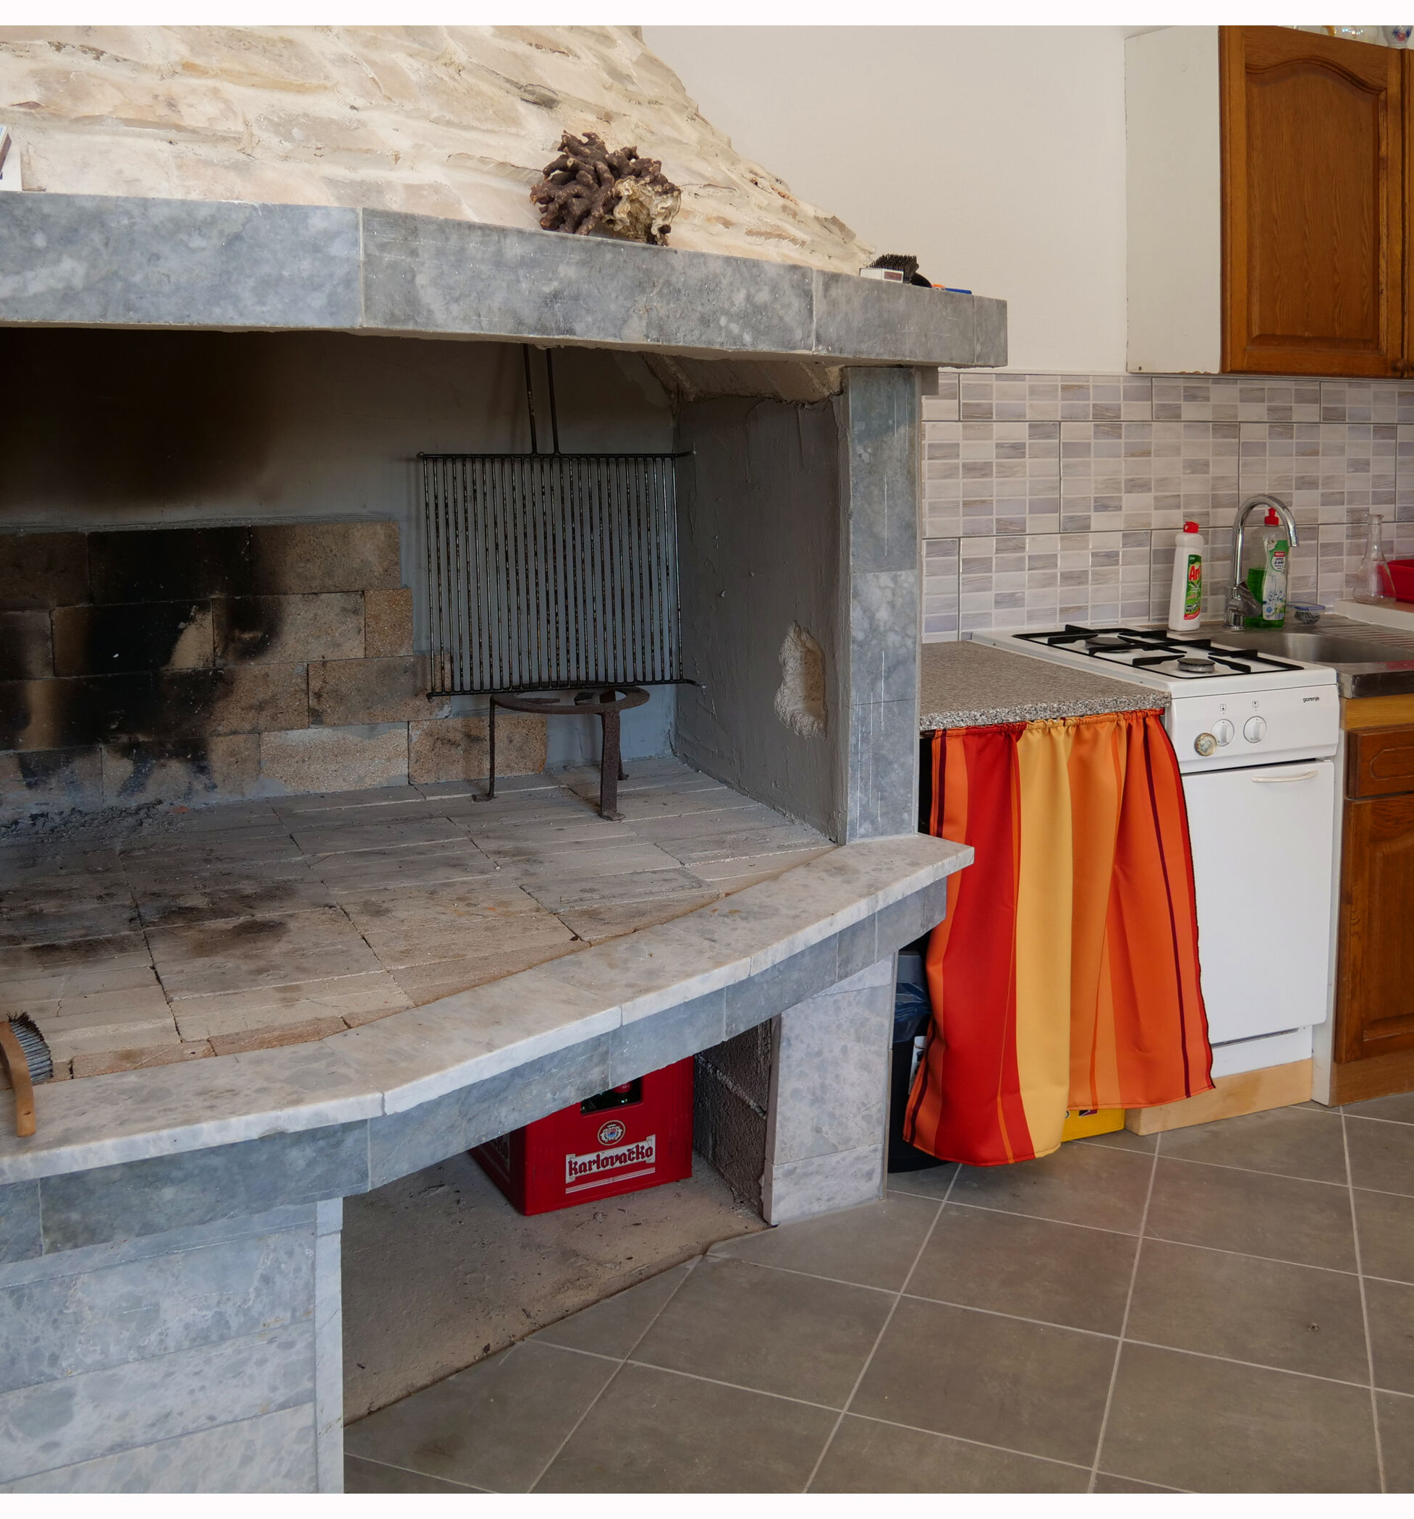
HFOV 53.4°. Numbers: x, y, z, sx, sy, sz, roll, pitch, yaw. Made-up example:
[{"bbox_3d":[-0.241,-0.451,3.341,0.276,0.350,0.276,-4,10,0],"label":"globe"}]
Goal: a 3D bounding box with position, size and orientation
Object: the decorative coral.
[{"bbox_3d":[-0.130,-0.735,1.810,0.180,0.150,0.150,-5,9,-30],"label":"decorative coral"}]

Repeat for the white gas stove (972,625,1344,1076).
[{"bbox_3d":[0.883,0.173,2.842,0.400,0.790,0.600,-4,10,-23],"label":"white gas stove"}]

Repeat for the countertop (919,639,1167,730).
[{"bbox_3d":[0.470,-0.145,2.710,0.570,0.035,0.600,-4,9,-24],"label":"countertop"}]

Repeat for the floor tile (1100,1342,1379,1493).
[{"bbox_3d":[0.695,0.875,1.824,0.330,0.010,0.330,3,9,22],"label":"floor tile"}]

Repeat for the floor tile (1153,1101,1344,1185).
[{"bbox_3d":[1.087,0.751,2.780,0.332,0.010,0.332,4,9,22],"label":"floor tile"}]

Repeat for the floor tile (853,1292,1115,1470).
[{"bbox_3d":[0.400,0.874,1.983,0.332,0.010,0.332,4,9,22],"label":"floor tile"}]

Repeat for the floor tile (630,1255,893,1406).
[{"bbox_3d":[0.082,0.842,2.070,0.330,0.010,0.330,3,9,22],"label":"floor tile"}]

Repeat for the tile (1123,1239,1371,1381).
[{"bbox_3d":[0.804,0.815,2.087,0.322,0.010,0.322,3,10,22],"label":"tile"}]

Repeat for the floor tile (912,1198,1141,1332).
[{"bbox_3d":[0.525,0.826,2.290,0.332,0.010,0.332,4,9,22],"label":"floor tile"}]

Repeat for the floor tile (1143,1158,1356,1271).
[{"bbox_3d":[0.961,0.798,2.473,0.332,0.010,0.332,4,9,22],"label":"floor tile"}]

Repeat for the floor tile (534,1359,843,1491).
[{"bbox_3d":[-0.042,0.887,1.766,0.330,0.010,0.330,3,9,22],"label":"floor tile"}]

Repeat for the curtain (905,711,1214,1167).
[{"bbox_3d":[0.595,0.294,2.402,0.560,0.750,0.150,-4,10,-23],"label":"curtain"}]

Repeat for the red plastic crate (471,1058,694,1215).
[{"bbox_3d":[-0.247,0.581,2.525,0.310,0.285,0.390,-5,10,-25],"label":"red plastic crate"}]

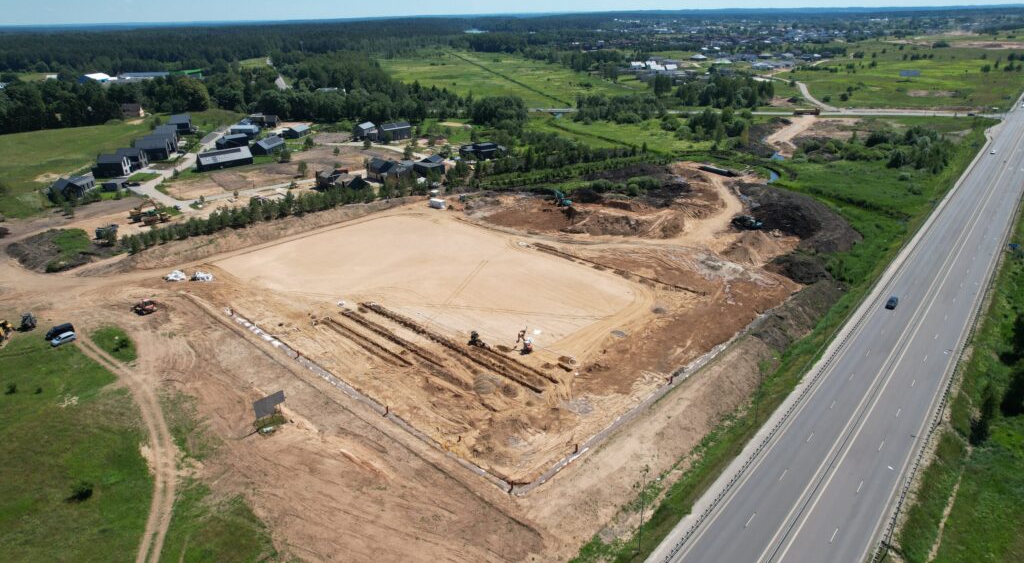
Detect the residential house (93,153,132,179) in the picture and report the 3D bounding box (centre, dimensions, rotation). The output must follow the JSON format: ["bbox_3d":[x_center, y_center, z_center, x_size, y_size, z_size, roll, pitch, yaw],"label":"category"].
[{"bbox_3d":[-178.250,-52.130,280.430,11.000,8.600,8.200,-4,23,-6],"label":"residential house"}]

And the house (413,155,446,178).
[{"bbox_3d":[-36.370,-50.590,277.410,10.500,6.500,11.500,16,28,34],"label":"house"}]

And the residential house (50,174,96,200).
[{"bbox_3d":[-173.580,-37.540,247.160,13.000,5.400,13.000,-3,23,-5],"label":"residential house"}]

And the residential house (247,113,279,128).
[{"bbox_3d":[-154.970,-101.240,396.360,16.500,6.600,7.500,4,24,12],"label":"residential house"}]

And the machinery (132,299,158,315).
[{"bbox_3d":[-90.420,6.250,153.650,5.300,2.700,2.200,-17,28,-32],"label":"machinery"}]

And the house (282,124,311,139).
[{"bbox_3d":[-122.740,-86.010,357.320,8.800,5.800,14.000,3,24,9],"label":"house"}]

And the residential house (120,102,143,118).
[{"bbox_3d":[-269.550,-121.400,444.630,12.000,8.000,6.800,0,23,2],"label":"residential house"}]

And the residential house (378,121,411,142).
[{"bbox_3d":[-65.040,-83.190,347.930,15.800,8.800,8.300,-15,27,-30],"label":"residential house"}]

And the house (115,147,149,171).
[{"bbox_3d":[-181.470,-58.630,298.470,11.300,8.100,7.300,-3,23,-5],"label":"house"}]

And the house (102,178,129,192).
[{"bbox_3d":[-163.400,-39.300,256.780,6.200,3.000,5.400,-5,23,-10],"label":"house"}]

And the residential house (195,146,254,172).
[{"bbox_3d":[-132.330,-56.330,287.150,22.500,7.000,9.400,-21,30,-38],"label":"residential house"}]

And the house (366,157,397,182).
[{"bbox_3d":[-55.370,-46.950,264.940,10.500,6.800,9.000,20,31,41],"label":"house"}]

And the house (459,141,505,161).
[{"bbox_3d":[-14.710,-64.290,304.430,18.000,6.300,10.500,-9,24,-18],"label":"house"}]

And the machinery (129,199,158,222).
[{"bbox_3d":[-129.720,-25.200,219.820,9.000,5.900,2.800,-15,27,-29],"label":"machinery"}]

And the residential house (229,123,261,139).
[{"bbox_3d":[-158.780,-89.720,373.510,14.000,5.500,9.000,0,23,3],"label":"residential house"}]

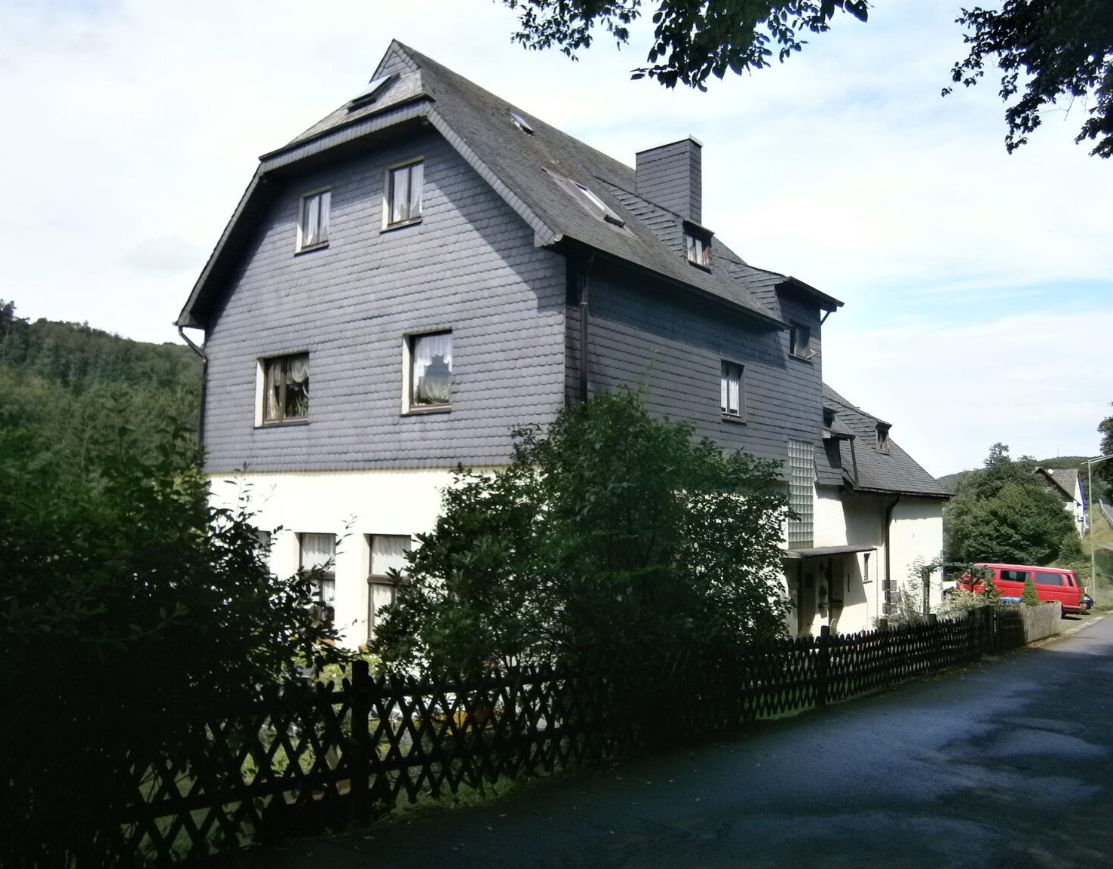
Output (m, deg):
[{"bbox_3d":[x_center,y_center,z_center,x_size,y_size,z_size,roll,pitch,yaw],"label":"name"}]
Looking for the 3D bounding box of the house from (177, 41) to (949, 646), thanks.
[{"bbox_3d":[2.851,-1.064,23.278,10.250,11.800,21.650,-3,-5,38],"label":"house"}]

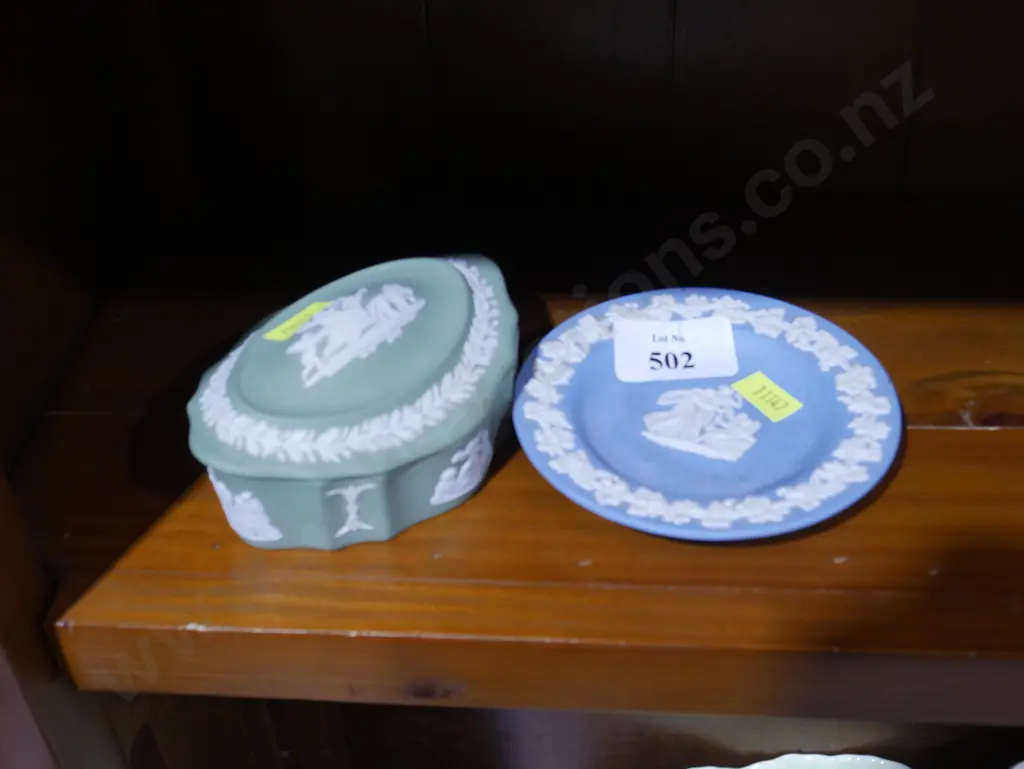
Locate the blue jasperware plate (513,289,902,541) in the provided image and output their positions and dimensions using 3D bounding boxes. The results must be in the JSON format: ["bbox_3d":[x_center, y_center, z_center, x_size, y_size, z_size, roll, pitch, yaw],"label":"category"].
[{"bbox_3d":[0.058,0.010,0.394,0.115,0.013,0.115,-2,40,2],"label":"blue jasperware plate"}]

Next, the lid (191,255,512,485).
[{"bbox_3d":[-0.043,-0.013,0.384,0.087,0.017,0.114,22,46,27],"label":"lid"}]

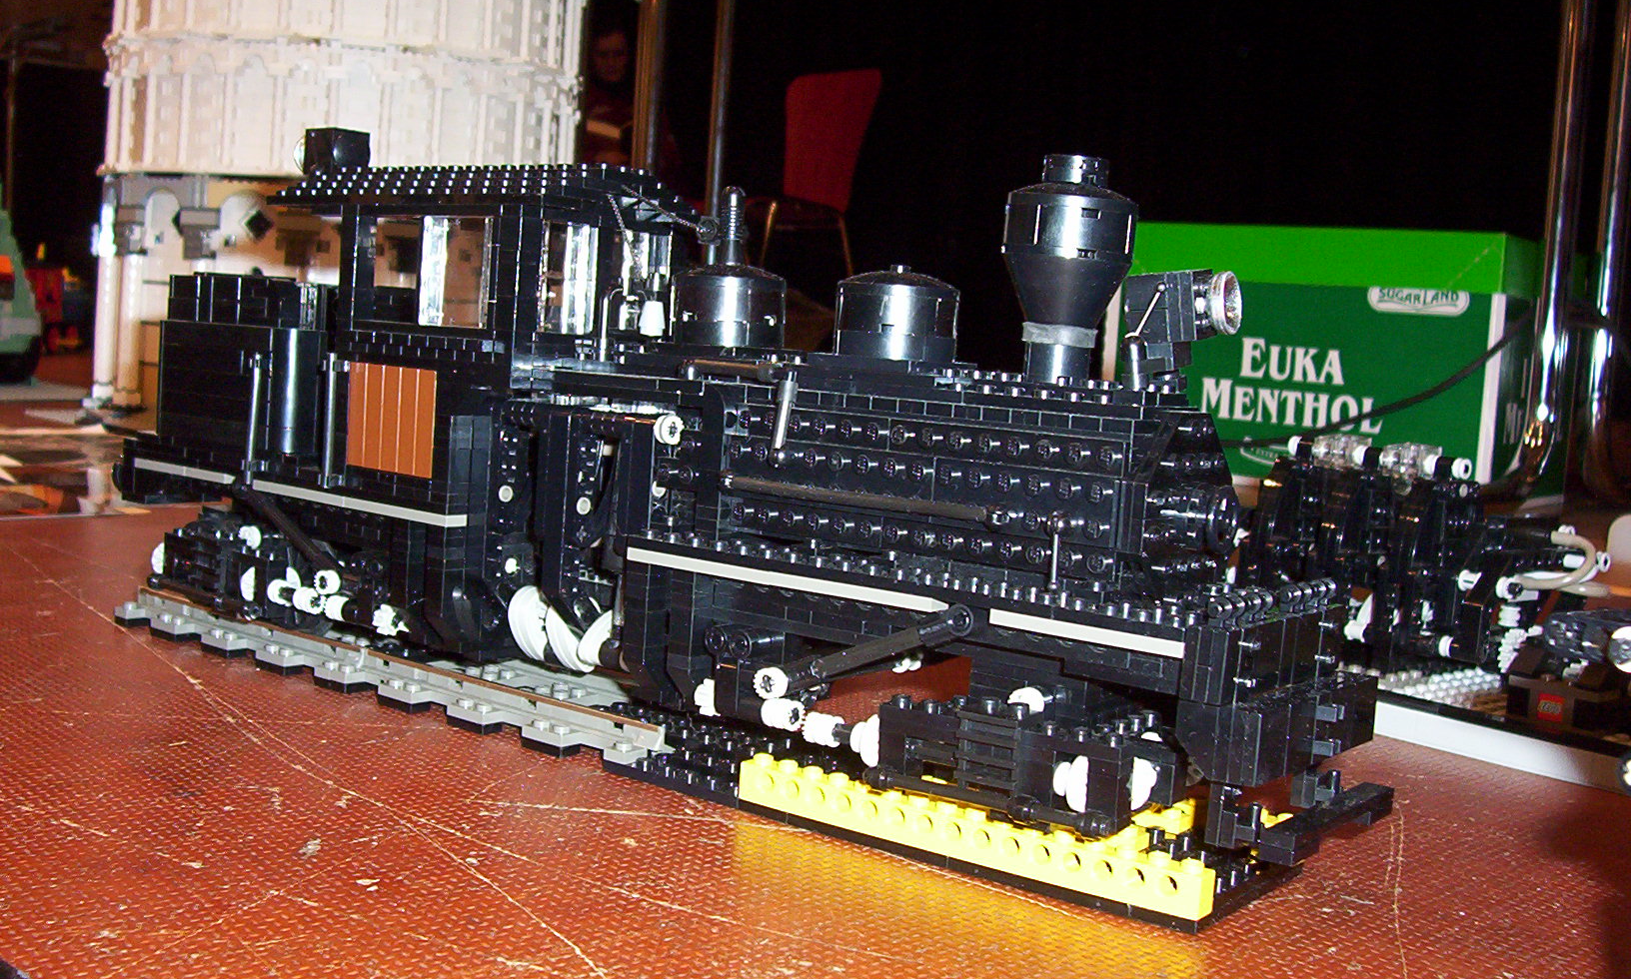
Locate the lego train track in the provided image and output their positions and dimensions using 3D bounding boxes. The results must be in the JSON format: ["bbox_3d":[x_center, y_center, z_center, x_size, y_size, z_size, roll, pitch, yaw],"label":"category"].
[{"bbox_3d":[-0.065,0.064,0.598,0.429,0.015,0.061,8,8,39],"label":"lego train track"}]

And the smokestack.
[{"bbox_3d":[0.061,-0.053,0.487,0.032,0.055,0.032,3,6,0],"label":"smokestack"}]

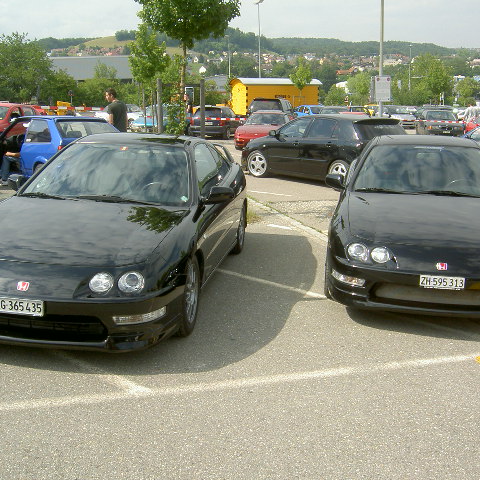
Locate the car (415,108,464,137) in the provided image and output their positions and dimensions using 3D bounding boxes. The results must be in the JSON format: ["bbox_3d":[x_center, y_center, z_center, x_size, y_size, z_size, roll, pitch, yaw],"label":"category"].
[{"bbox_3d":[9.614,-5.613,30.600,1.680,1.420,4.100,1,13,7],"label":"car"}]

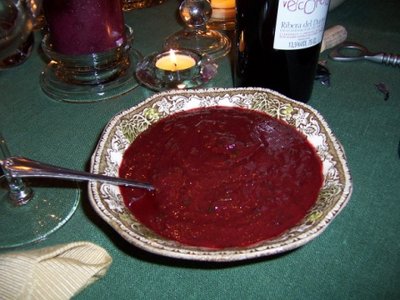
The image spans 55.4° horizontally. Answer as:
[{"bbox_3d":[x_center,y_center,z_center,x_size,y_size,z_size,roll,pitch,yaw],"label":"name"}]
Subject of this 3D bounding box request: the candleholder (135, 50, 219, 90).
[{"bbox_3d":[-0.023,-0.078,0.392,0.081,0.028,0.081,-3,40,0],"label":"candleholder"}]

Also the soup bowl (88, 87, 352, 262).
[{"bbox_3d":[0.012,0.019,0.257,0.160,0.049,0.160,-3,40,0],"label":"soup bowl"}]

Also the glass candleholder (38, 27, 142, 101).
[{"bbox_3d":[-0.118,-0.101,0.413,0.118,0.043,0.118,-3,40,0],"label":"glass candleholder"}]

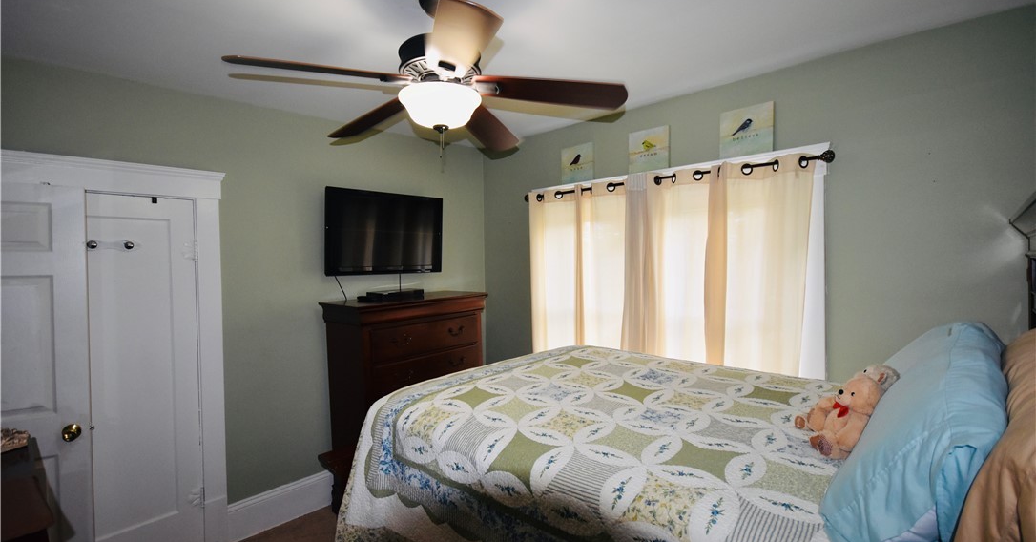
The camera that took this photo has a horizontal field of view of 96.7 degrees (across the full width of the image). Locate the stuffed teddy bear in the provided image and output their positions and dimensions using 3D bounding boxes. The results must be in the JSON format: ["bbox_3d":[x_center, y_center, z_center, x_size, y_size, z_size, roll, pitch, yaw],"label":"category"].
[{"bbox_3d":[0.985,0.435,1.395,0.185,0.230,0.215,15,5,11],"label":"stuffed teddy bear"}]

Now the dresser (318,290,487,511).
[{"bbox_3d":[-0.733,0.870,3.167,0.455,1.366,1.058,1,2,39],"label":"dresser"}]

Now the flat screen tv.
[{"bbox_3d":[-0.929,-0.265,3.279,0.891,0.570,0.075,-2,4,-45],"label":"flat screen tv"}]

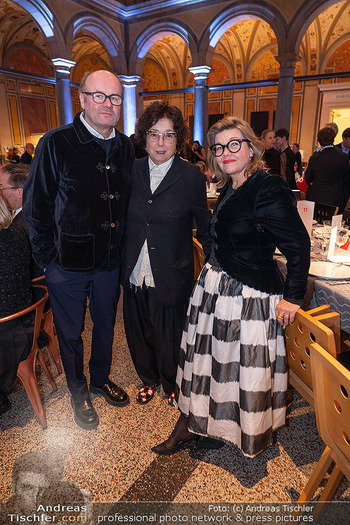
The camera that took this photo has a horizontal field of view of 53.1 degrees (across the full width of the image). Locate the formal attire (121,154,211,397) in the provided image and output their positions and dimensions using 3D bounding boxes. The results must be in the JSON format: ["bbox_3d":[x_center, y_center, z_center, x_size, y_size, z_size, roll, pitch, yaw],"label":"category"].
[{"bbox_3d":[-0.050,0.117,1.951,0.510,1.380,0.320,4,17,13],"label":"formal attire"}]

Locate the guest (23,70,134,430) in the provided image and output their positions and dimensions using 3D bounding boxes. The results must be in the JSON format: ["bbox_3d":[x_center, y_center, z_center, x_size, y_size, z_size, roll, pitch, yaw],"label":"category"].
[{"bbox_3d":[-0.455,-0.001,1.807,0.580,1.790,0.400,-11,19,-32],"label":"guest"}]

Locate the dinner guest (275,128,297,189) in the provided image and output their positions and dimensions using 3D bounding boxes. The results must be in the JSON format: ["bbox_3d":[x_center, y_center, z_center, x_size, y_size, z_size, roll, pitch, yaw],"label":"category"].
[{"bbox_3d":[1.327,-0.741,4.369,0.320,1.760,0.520,-9,18,-27],"label":"dinner guest"}]

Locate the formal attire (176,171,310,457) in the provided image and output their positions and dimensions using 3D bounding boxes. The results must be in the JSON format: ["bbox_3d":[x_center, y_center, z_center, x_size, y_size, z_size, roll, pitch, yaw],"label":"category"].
[{"bbox_3d":[0.276,0.275,1.623,0.570,1.260,0.540,15,22,43],"label":"formal attire"}]

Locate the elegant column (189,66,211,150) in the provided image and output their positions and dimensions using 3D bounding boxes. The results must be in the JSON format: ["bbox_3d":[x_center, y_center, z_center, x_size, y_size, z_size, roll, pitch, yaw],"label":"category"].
[{"bbox_3d":[0.796,-4.071,11.417,0.560,4.200,0.560,7,18,23],"label":"elegant column"}]

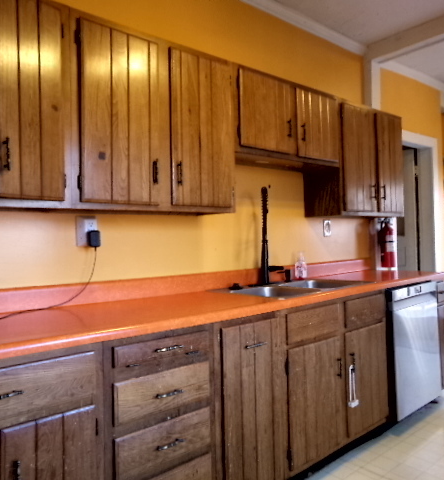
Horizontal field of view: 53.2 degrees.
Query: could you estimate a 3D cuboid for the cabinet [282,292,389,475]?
[{"bbox_3d":[0.424,0.703,2.508,0.900,0.800,0.620,-1,0,-41],"label":"cabinet"}]

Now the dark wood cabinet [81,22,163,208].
[{"bbox_3d":[-0.508,-0.505,1.944,0.405,0.750,0.310,-1,0,-41],"label":"dark wood cabinet"}]

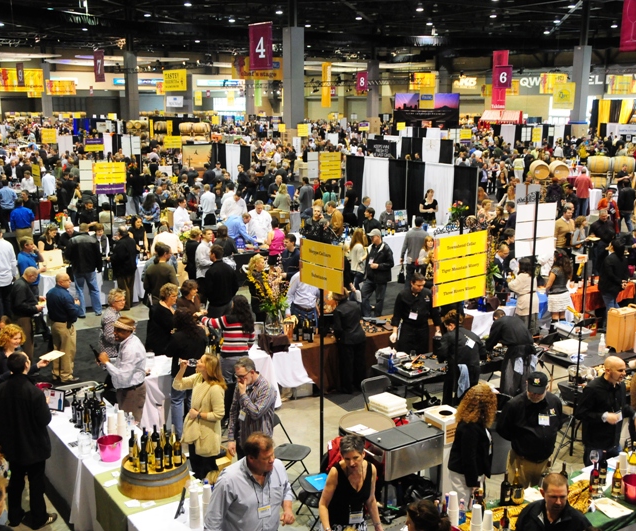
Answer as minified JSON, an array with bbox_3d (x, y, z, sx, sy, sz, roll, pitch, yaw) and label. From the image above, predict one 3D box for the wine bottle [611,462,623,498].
[{"bbox_3d":[2.642,1.884,7.040,0.080,0.308,0.080,-7,14,-32],"label":"wine bottle"}]

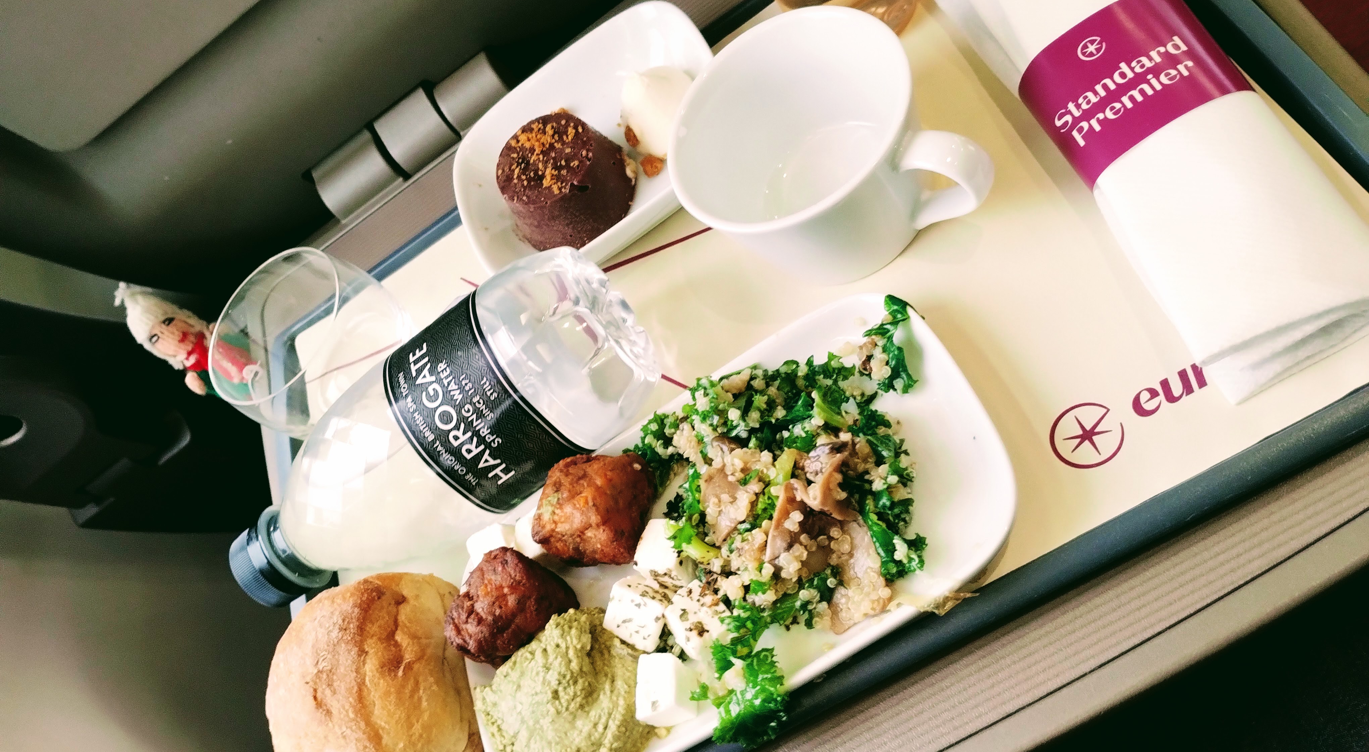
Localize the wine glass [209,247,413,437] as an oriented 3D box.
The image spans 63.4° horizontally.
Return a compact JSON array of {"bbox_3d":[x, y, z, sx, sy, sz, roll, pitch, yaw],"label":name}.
[{"bbox_3d":[-0.133,-0.007,0.422,0.069,0.063,0.069,-32,55,14],"label":"wine glass"}]

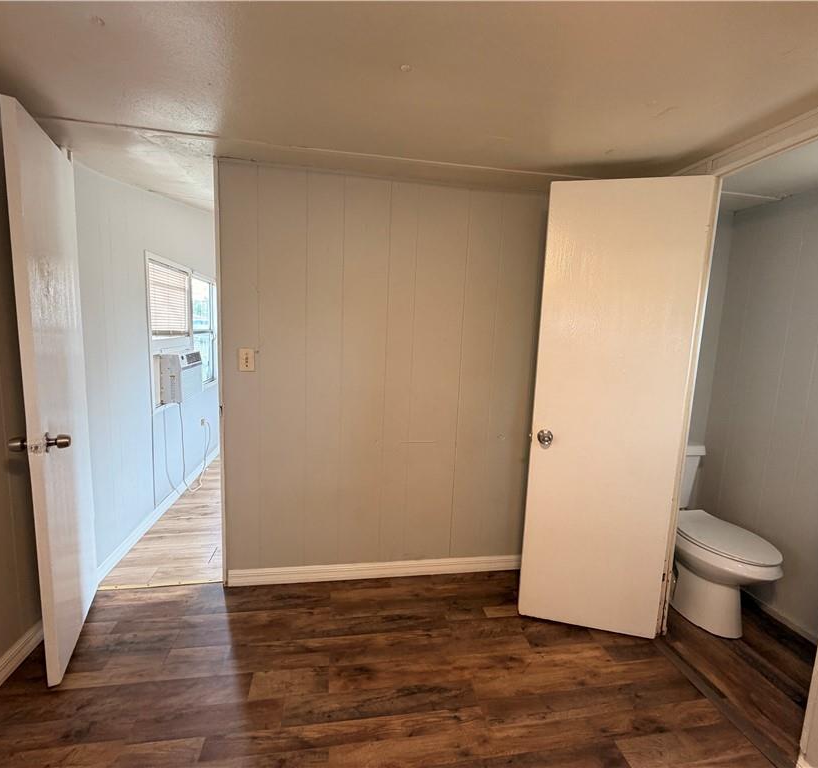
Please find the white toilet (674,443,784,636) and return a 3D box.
[{"bbox_3d":[1.485,0.772,2.126,0.440,0.770,0.760,1,8,-10],"label":"white toilet"}]

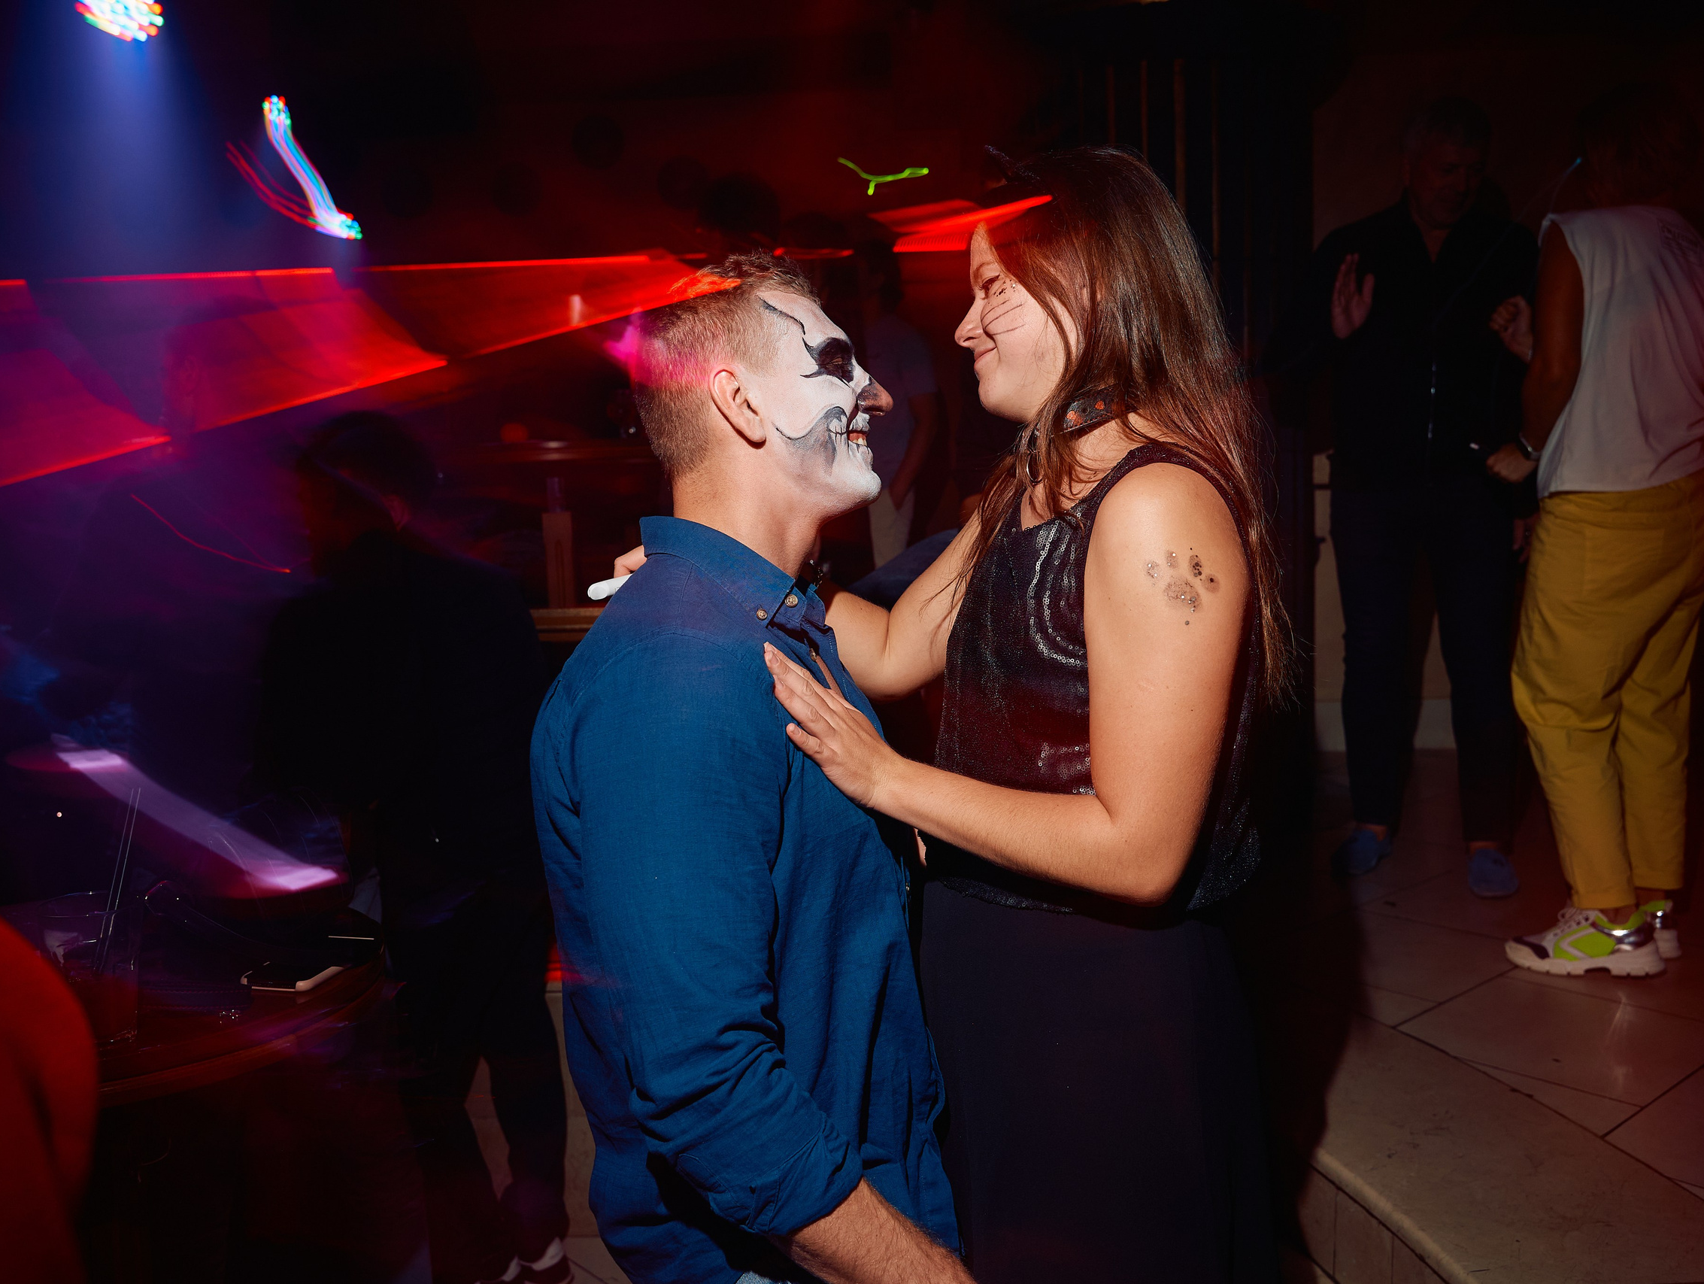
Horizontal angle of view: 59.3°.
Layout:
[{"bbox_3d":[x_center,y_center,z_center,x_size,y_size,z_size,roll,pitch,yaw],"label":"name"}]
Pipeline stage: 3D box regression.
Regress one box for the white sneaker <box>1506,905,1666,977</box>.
[{"bbox_3d":[1.418,0.572,2.896,0.280,0.120,0.105,-1,6,12],"label":"white sneaker"}]

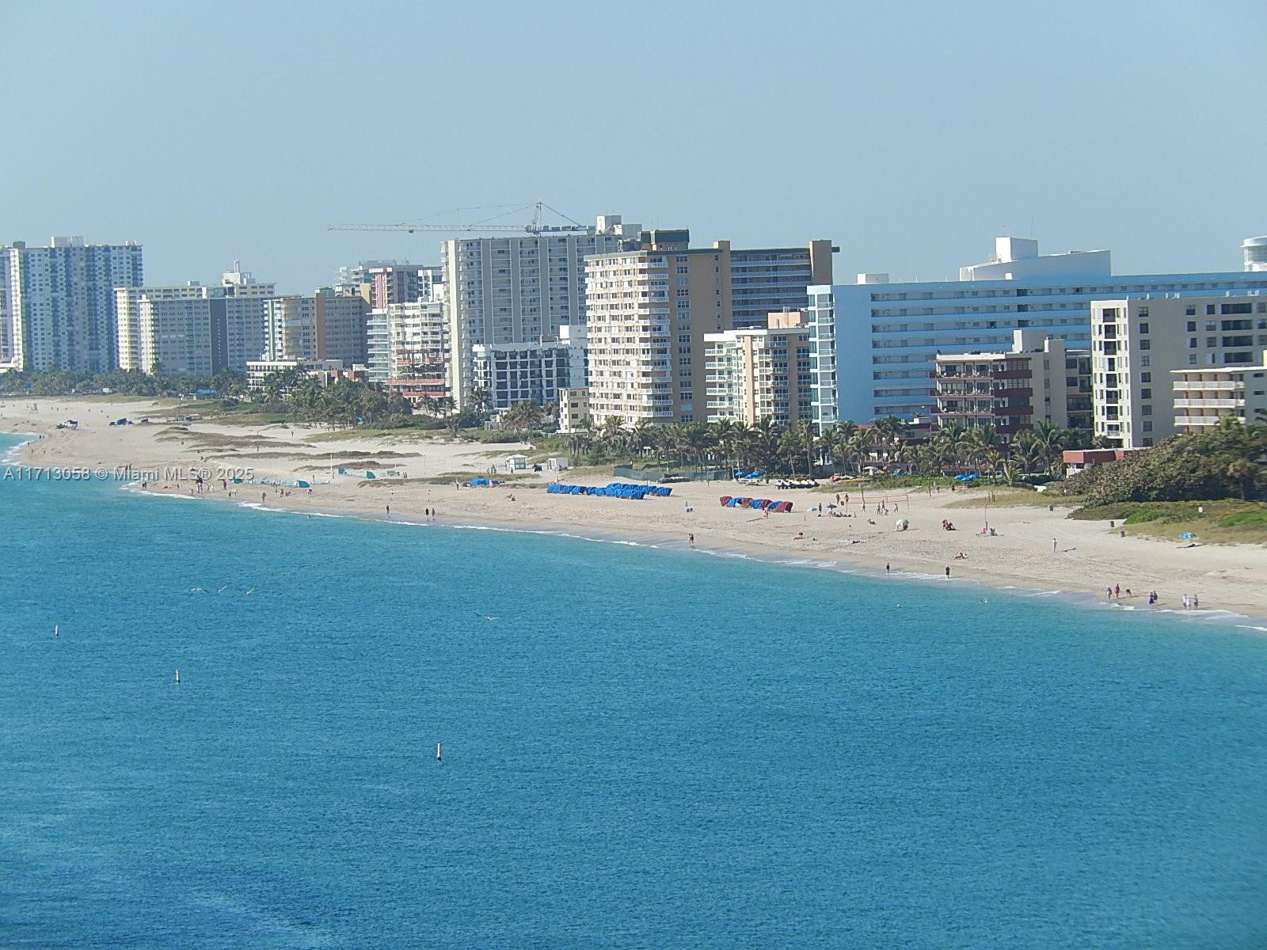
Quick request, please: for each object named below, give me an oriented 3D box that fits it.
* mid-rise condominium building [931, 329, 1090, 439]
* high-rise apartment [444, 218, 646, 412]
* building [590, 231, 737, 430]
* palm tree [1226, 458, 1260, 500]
[{"bbox_3d":[67.012,-12.784,1082.936,20.000,24.200,31.000,-2,2,-18],"label":"mid-rise condominium building"},{"bbox_3d":[-25.490,-46.079,1815.632,57.000,57.500,22.000,-2,2,-11],"label":"high-rise apartment"},{"bbox_3d":[6.323,-36.214,1552.723,20.000,49.800,84.000,-2,2,-11],"label":"building"},{"bbox_3d":[87.969,0.699,892.415,4.700,6.300,4.700,-2,2,0],"label":"palm tree"}]

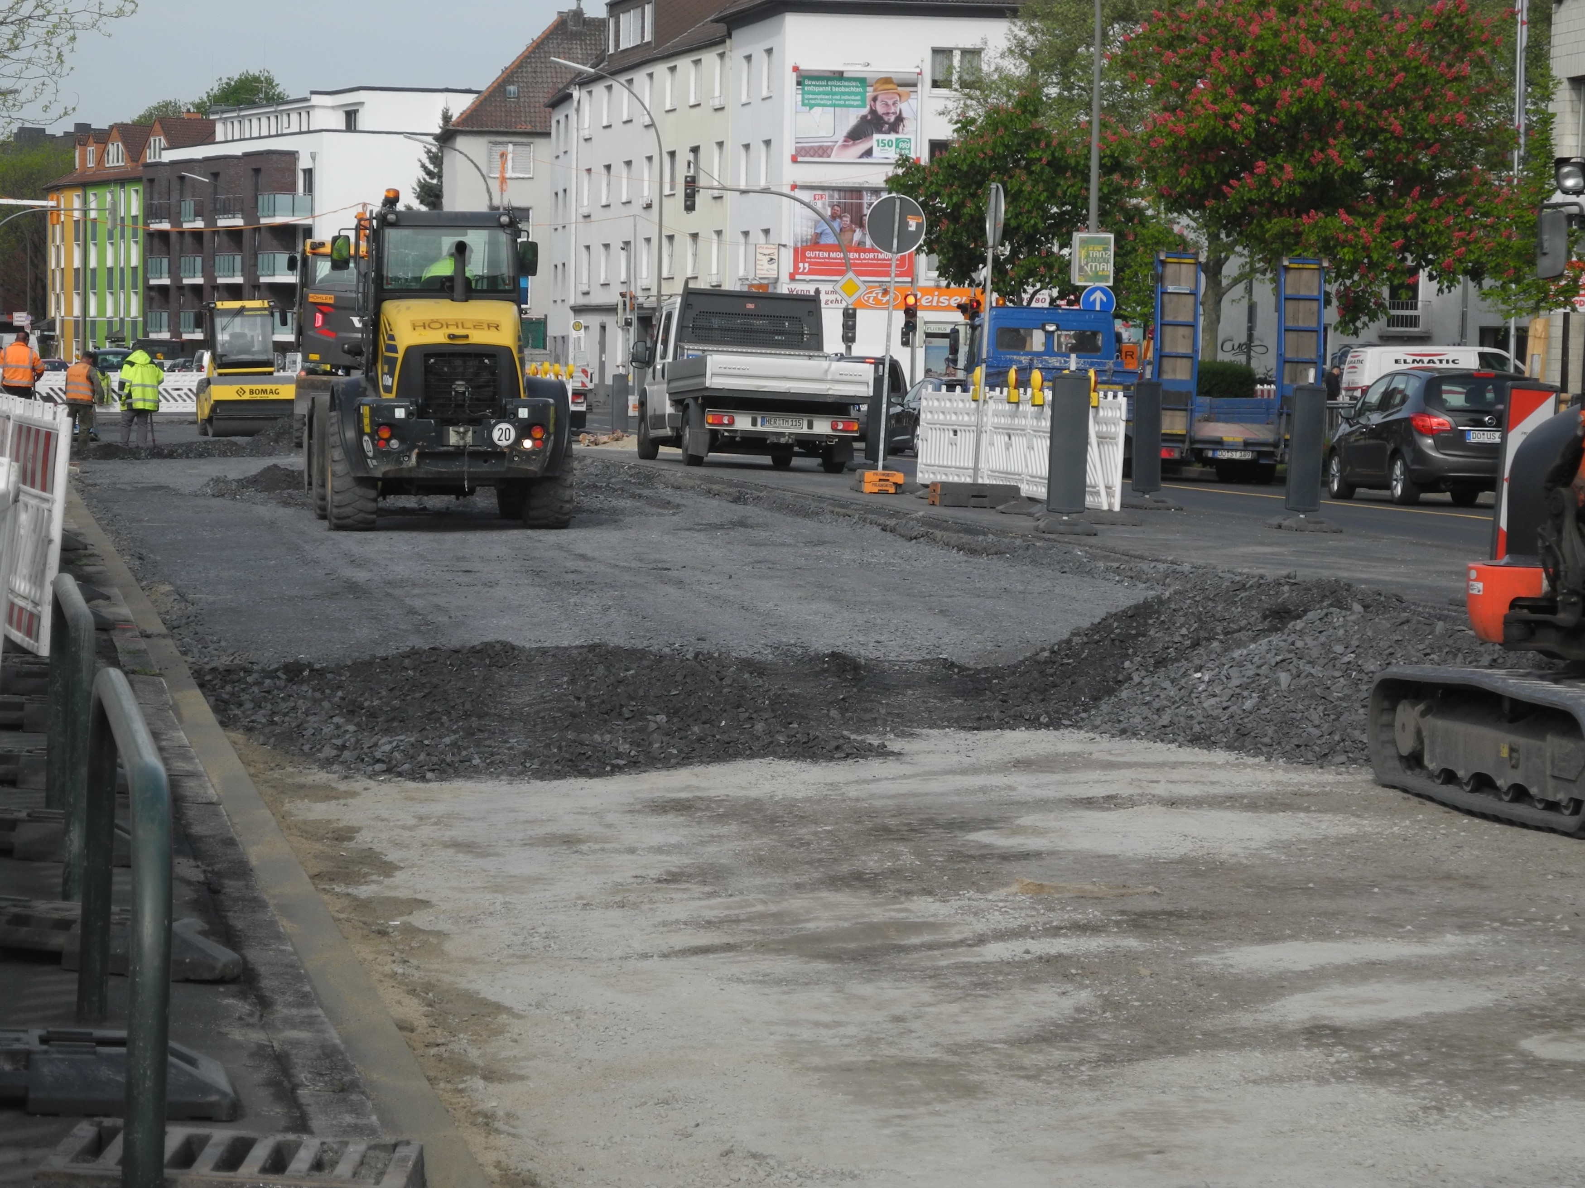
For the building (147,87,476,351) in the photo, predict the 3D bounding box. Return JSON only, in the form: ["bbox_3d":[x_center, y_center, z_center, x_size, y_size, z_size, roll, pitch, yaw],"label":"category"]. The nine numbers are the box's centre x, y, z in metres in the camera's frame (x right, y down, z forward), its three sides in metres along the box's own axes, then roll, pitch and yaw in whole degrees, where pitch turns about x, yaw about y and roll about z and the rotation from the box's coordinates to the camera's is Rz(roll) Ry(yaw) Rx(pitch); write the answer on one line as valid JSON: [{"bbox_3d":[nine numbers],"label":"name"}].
[{"bbox_3d":[-23.050,-17.505,245.730,13.000,15.000,31.500,0,3,-22],"label":"building"}]

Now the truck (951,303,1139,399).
[{"bbox_3d":[3.950,-3.143,71.000,2.200,2.350,6.200,0,3,-9],"label":"truck"}]

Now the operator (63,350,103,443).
[{"bbox_3d":[-12.074,-3.310,82.000,0.620,1.720,0.450,2,3,25],"label":"operator"}]

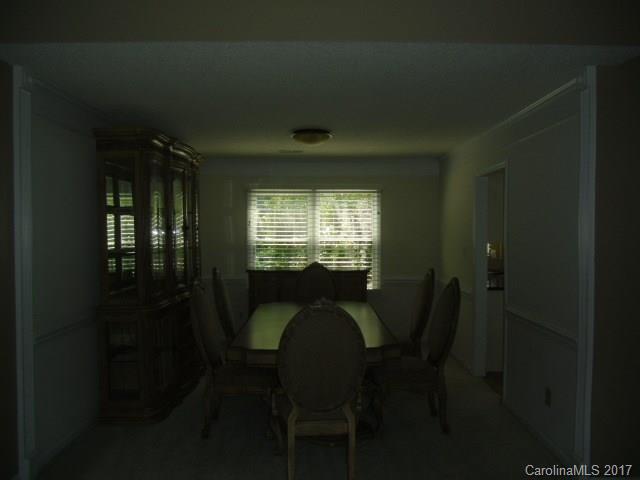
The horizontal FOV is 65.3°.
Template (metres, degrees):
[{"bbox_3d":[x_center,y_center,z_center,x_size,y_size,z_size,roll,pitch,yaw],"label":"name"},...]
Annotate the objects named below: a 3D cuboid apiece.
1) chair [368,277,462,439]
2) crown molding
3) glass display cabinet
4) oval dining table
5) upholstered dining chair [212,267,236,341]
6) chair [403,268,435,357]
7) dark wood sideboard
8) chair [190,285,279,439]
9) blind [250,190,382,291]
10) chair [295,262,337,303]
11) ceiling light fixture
[{"bbox_3d":[0.735,0.862,3.881,0.670,1.140,0.530,0,2,0],"label":"chair"},{"bbox_3d":[-0.060,-0.967,6.381,3.220,0.250,0.120,0,2,0],"label":"crown molding"},{"bbox_3d":[-1.455,0.266,4.641,0.560,2.280,1.580,0,2,0],"label":"glass display cabinet"},{"bbox_3d":[-0.050,1.044,4.107,1.120,0.760,1.970,0,2,0],"label":"oval dining table"},{"bbox_3d":[-0.650,0.834,4.720,0.670,1.140,0.530,0,2,0],"label":"upholstered dining chair"},{"bbox_3d":[0.735,0.835,4.690,0.670,1.140,0.530,0,2,0],"label":"chair"},{"bbox_3d":[-0.145,0.874,6.232,1.460,0.960,0.480,0,2,0],"label":"dark wood sideboard"},{"bbox_3d":[-0.625,0.864,3.801,0.670,1.140,0.530,0,2,0],"label":"chair"},{"bbox_3d":[-0.070,-0.014,6.453,1.700,1.290,0.070,0,2,0],"label":"blind"},{"bbox_3d":[-0.045,0.820,5.150,0.530,1.140,0.670,0,2,0],"label":"chair"},{"bbox_3d":[-0.080,-0.983,4.760,0.385,0.110,0.385,0,2,0],"label":"ceiling light fixture"}]

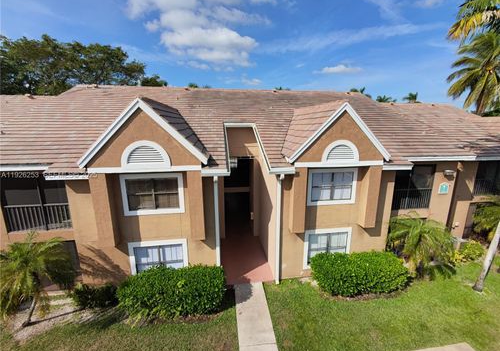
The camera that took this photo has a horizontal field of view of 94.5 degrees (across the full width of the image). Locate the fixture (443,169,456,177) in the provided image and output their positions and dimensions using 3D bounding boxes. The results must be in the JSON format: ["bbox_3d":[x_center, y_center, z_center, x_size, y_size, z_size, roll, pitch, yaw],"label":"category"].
[{"bbox_3d":[9.456,-0.118,11.021,0.420,0.250,0.280,-2,12,-10],"label":"fixture"}]

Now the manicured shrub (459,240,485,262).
[{"bbox_3d":[11.690,3.943,12.244,1.150,0.720,0.700,-2,12,-10],"label":"manicured shrub"}]

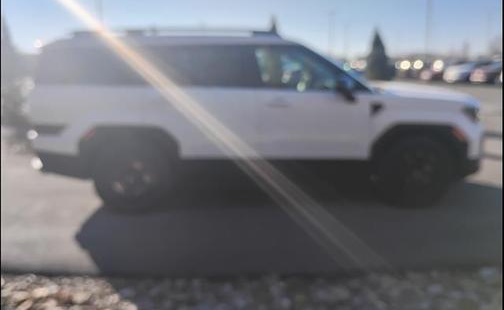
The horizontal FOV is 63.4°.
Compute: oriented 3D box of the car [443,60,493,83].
[{"bbox_3d":[15.665,-6.006,29.500,1.880,1.600,4.600,10,16,39],"label":"car"}]

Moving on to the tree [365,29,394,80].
[{"bbox_3d":[8.444,-6.623,27.000,2.000,3.600,2.000,0,12,0],"label":"tree"}]

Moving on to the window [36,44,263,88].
[{"bbox_3d":[-0.949,-0.834,3.851,2.105,0.406,0.160,-1,12,-4],"label":"window"}]

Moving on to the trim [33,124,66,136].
[{"bbox_3d":[-1.903,-0.230,3.833,0.310,0.114,0.120,-1,12,-4],"label":"trim"}]

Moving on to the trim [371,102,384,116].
[{"bbox_3d":[1.222,-0.443,3.969,0.139,0.136,0.050,-1,12,-4],"label":"trim"}]

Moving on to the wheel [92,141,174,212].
[{"bbox_3d":[-1.139,0.187,4.015,0.750,0.750,0.250,-1,12,-4],"label":"wheel"}]

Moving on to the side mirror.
[{"bbox_3d":[0.867,-0.598,3.779,0.180,0.210,0.240,-1,12,-4],"label":"side mirror"}]

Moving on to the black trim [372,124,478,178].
[{"bbox_3d":[1.760,-0.031,4.124,1.106,0.558,0.200,-1,12,-4],"label":"black trim"}]

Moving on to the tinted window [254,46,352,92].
[{"bbox_3d":[0.502,-0.824,3.942,0.957,0.435,0.140,-1,12,-4],"label":"tinted window"}]

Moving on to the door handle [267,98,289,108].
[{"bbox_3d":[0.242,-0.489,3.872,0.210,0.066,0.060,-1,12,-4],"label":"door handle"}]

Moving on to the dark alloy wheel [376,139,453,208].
[{"bbox_3d":[1.669,0.159,4.199,0.750,0.750,0.250,-1,12,-4],"label":"dark alloy wheel"}]

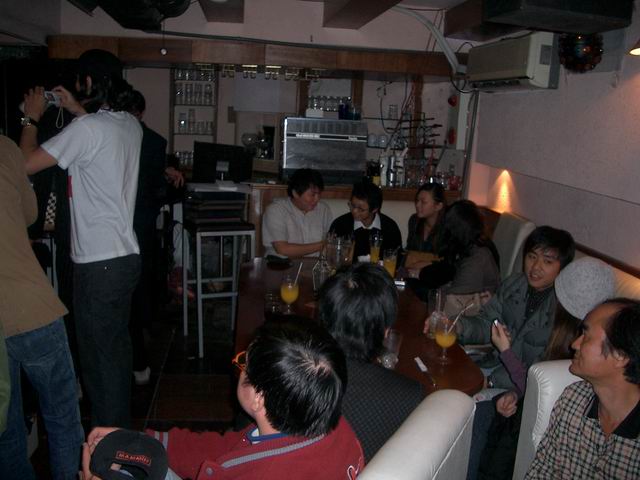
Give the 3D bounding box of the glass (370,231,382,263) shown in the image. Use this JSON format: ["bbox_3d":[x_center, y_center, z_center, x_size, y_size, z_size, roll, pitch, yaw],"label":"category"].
[{"bbox_3d":[0.313,0.059,3.534,0.068,0.160,0.068,1,12,-6],"label":"glass"}]

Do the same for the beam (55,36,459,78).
[{"bbox_3d":[-0.384,-1.226,4.282,2.687,0.138,0.130,1,12,-6],"label":"beam"}]

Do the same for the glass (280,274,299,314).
[{"bbox_3d":[-0.124,0.223,2.680,0.076,0.162,0.076,1,12,-6],"label":"glass"}]

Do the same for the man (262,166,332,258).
[{"bbox_3d":[-0.132,0.192,3.700,0.520,1.199,0.680,1,12,-7],"label":"man"}]

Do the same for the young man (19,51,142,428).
[{"bbox_3d":[-0.961,0.108,2.691,0.550,1.722,0.520,10,14,33],"label":"young man"}]

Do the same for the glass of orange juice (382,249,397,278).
[{"bbox_3d":[0.362,0.125,3.231,0.075,0.160,0.075,1,12,-6],"label":"glass of orange juice"}]

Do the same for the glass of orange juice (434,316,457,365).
[{"bbox_3d":[0.435,0.340,2.222,0.077,0.165,0.077,1,12,-6],"label":"glass of orange juice"}]

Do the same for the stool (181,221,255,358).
[{"bbox_3d":[-0.642,0.281,4.128,0.355,0.810,0.390,-4,13,-25],"label":"stool"}]

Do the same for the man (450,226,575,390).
[{"bbox_3d":[0.683,0.523,2.389,0.780,1.154,0.580,-7,15,-36],"label":"man"}]

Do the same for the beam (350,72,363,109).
[{"bbox_3d":[0.300,-1.153,5.452,0.095,0.500,0.080,1,12,-6],"label":"beam"}]

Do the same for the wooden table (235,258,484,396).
[{"bbox_3d":[0.045,0.629,2.873,0.829,0.700,1.756,1,12,-6],"label":"wooden table"}]

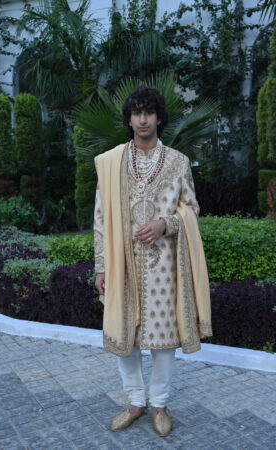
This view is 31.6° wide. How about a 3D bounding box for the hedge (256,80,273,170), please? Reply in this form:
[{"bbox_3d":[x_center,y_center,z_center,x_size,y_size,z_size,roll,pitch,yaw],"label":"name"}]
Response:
[{"bbox_3d":[2.448,-1.835,9.041,0.501,1.713,0.510,2,7,15],"label":"hedge"}]

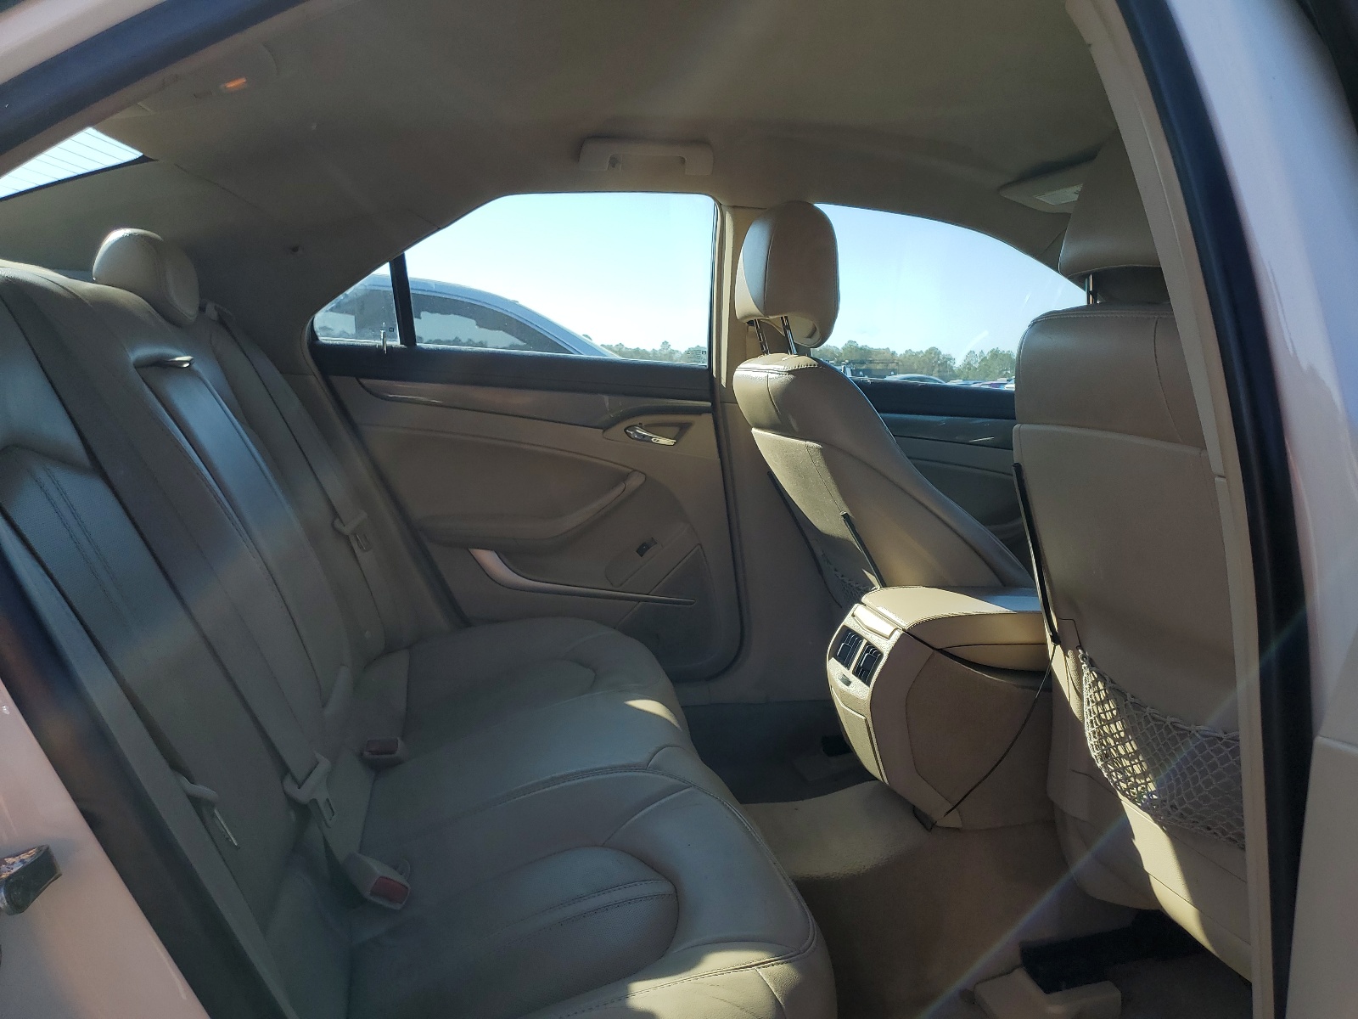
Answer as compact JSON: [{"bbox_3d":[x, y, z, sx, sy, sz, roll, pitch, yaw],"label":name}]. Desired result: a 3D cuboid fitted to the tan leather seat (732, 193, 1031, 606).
[{"bbox_3d":[0.548,-0.049,1.876,0.900,0.985,0.530,-1,7,-11],"label":"tan leather seat"}]

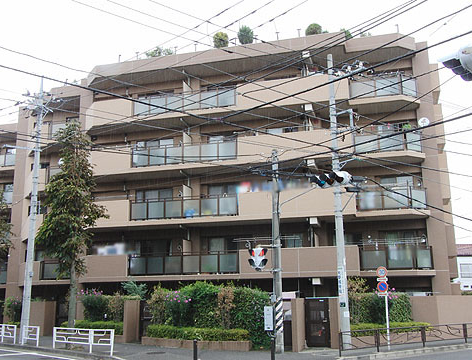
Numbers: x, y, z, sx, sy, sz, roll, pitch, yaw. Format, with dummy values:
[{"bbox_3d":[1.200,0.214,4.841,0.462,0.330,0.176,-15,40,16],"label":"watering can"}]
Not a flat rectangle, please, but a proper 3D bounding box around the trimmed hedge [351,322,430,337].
[{"bbox_3d":[6.211,6.058,23.106,4.675,0.460,0.550,8,-15,-34],"label":"trimmed hedge"}]

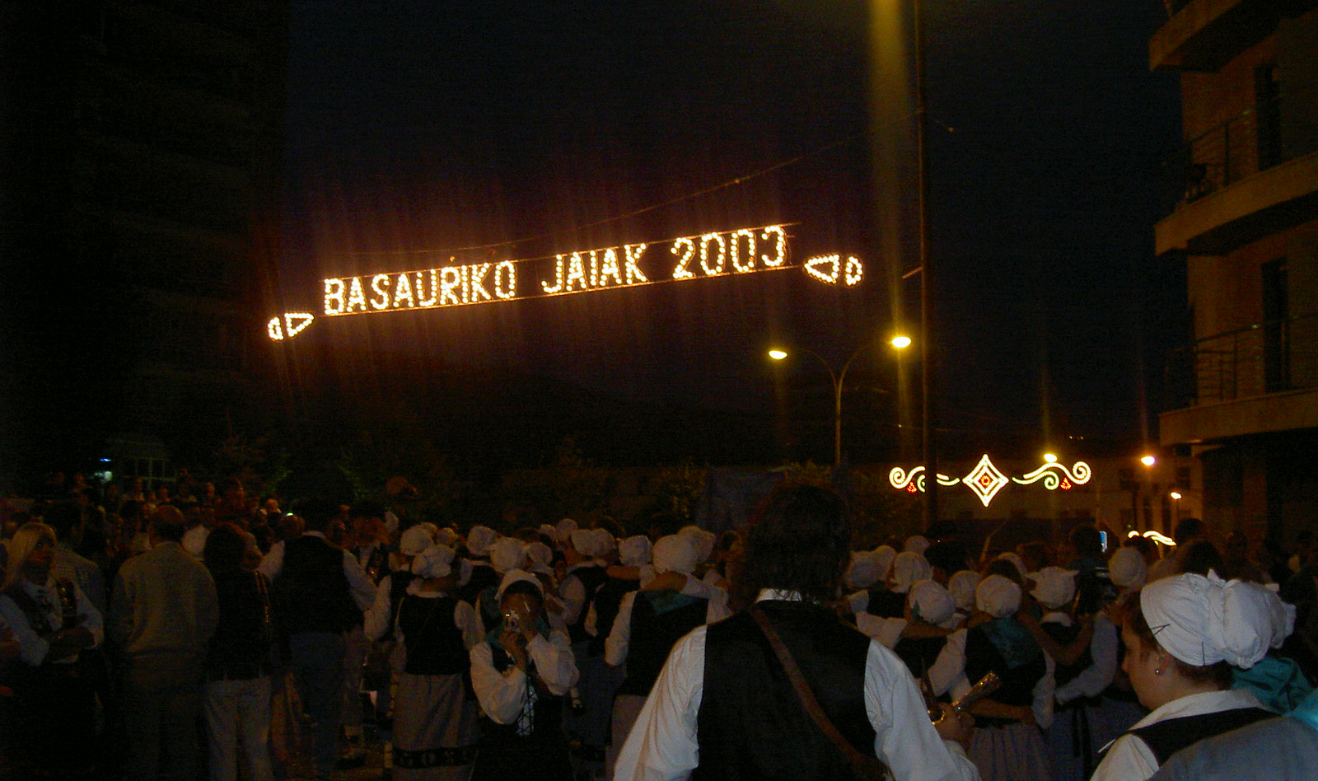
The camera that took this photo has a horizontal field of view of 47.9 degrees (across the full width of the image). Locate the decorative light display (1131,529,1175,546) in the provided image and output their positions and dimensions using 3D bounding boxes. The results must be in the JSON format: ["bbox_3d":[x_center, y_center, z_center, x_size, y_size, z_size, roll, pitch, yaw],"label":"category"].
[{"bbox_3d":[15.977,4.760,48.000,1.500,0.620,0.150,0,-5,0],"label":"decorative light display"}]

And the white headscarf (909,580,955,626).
[{"bbox_3d":[1.125,0.874,6.100,0.190,0.195,0.240,3,-6,-25],"label":"white headscarf"}]

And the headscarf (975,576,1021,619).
[{"bbox_3d":[1.444,0.878,6.300,0.195,0.180,0.230,1,-6,0],"label":"headscarf"}]

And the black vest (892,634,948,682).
[{"bbox_3d":[1.213,1.275,6.900,0.350,0.440,0.240,0,-7,3],"label":"black vest"}]

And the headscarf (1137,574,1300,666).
[{"bbox_3d":[0.997,0.409,2.650,0.200,0.180,0.270,5,-7,-38],"label":"headscarf"}]

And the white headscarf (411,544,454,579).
[{"bbox_3d":[-1.248,0.947,8.200,0.230,0.200,0.250,0,-7,3],"label":"white headscarf"}]

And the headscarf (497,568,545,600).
[{"bbox_3d":[-0.588,0.837,6.300,0.210,0.200,0.240,1,-7,-5],"label":"headscarf"}]

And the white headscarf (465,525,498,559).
[{"bbox_3d":[-1.094,0.935,9.200,0.215,0.205,0.250,0,-7,0],"label":"white headscarf"}]

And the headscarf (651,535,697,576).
[{"bbox_3d":[0.076,0.790,7.100,0.230,0.200,0.250,0,-7,0],"label":"headscarf"}]

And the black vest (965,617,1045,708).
[{"bbox_3d":[1.633,1.289,7.000,0.380,0.460,0.260,1,-7,-6],"label":"black vest"}]

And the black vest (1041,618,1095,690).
[{"bbox_3d":[2.037,1.309,7.300,0.370,0.460,0.250,0,-5,0],"label":"black vest"}]

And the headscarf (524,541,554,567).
[{"bbox_3d":[-0.826,1.110,10.100,0.210,0.200,0.230,2,-6,-20],"label":"headscarf"}]

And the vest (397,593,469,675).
[{"bbox_3d":[-1.239,1.300,8.100,0.380,0.500,0.260,0,-5,0],"label":"vest"}]

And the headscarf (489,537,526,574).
[{"bbox_3d":[-0.894,0.979,8.800,0.220,0.220,0.240,2,-6,-20],"label":"headscarf"}]

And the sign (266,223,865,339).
[{"bbox_3d":[-2.089,-1.782,25.276,11.540,1.190,0.150,-3,-7,25],"label":"sign"}]

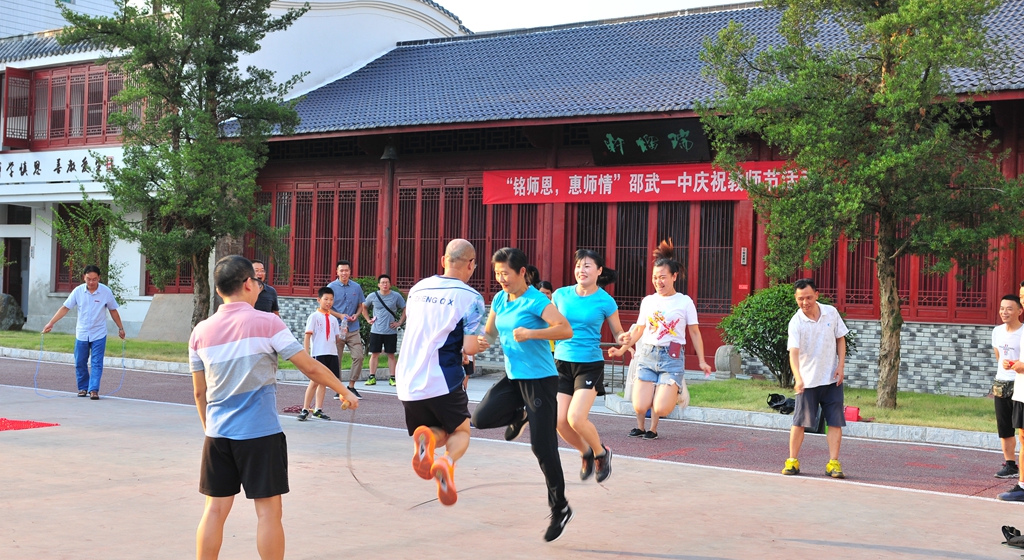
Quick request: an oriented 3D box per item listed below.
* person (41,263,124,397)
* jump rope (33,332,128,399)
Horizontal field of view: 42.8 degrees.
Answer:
[{"bbox_3d":[-5.315,0.651,16.209,0.980,1.677,0.420,2,0,0],"label":"person"},{"bbox_3d":[-5.328,1.056,16.135,1.170,0.805,0.300,2,0,0],"label":"jump rope"}]

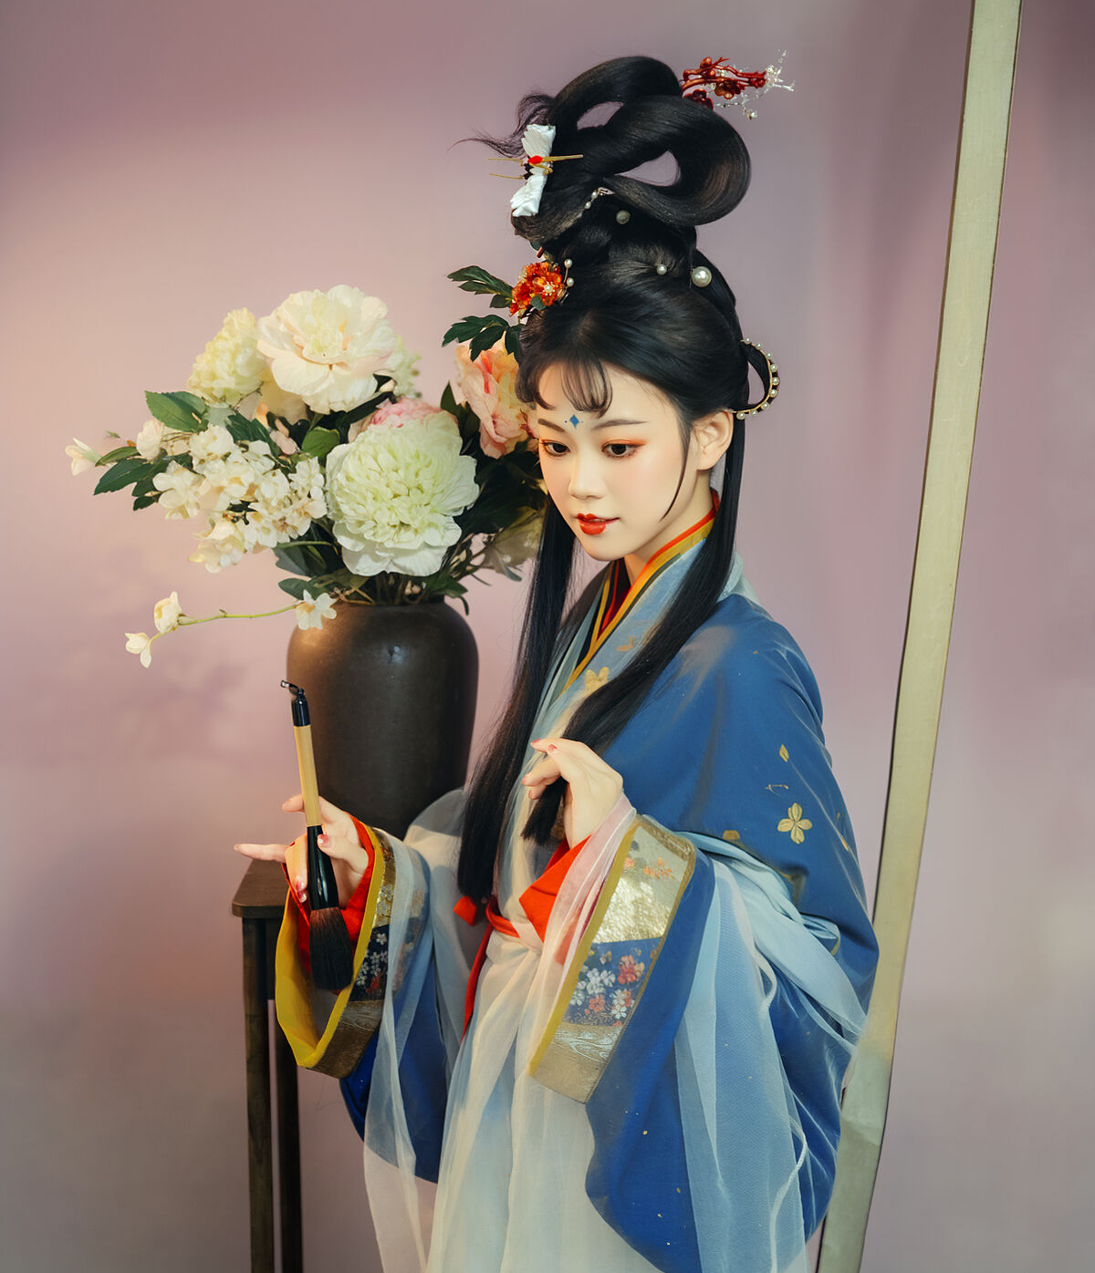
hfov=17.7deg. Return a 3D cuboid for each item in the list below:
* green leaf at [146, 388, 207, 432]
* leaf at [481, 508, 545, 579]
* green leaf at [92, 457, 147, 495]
[{"bbox_3d":[-0.330,-0.201,3.130,0.056,0.037,0.020,2,9,10],"label":"green leaf"},{"bbox_3d":[-0.034,-0.090,3.400,0.065,0.067,0.040,-2,7,-11],"label":"leaf"},{"bbox_3d":[-0.381,-0.143,3.130,0.047,0.034,0.020,2,9,15],"label":"green leaf"}]

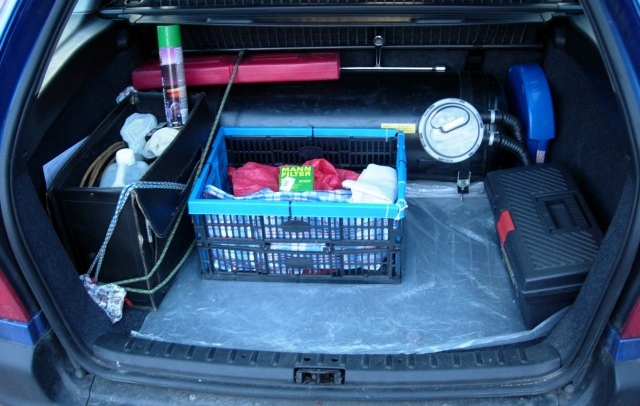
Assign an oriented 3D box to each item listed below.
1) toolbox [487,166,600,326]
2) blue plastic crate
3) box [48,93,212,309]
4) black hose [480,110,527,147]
[{"bbox_3d":[0.538,0.091,1.666,0.202,0.141,0.429,-7,32,6],"label":"toolbox"},{"bbox_3d":[-0.034,-0.001,1.769,0.485,0.229,0.352,1,35,6],"label":"blue plastic crate"},{"bbox_3d":[-0.426,-0.021,1.734,0.202,0.329,0.457,4,35,10],"label":"box"},{"bbox_3d":[0.488,-0.196,1.870,0.121,0.101,0.071,-1,34,3],"label":"black hose"}]

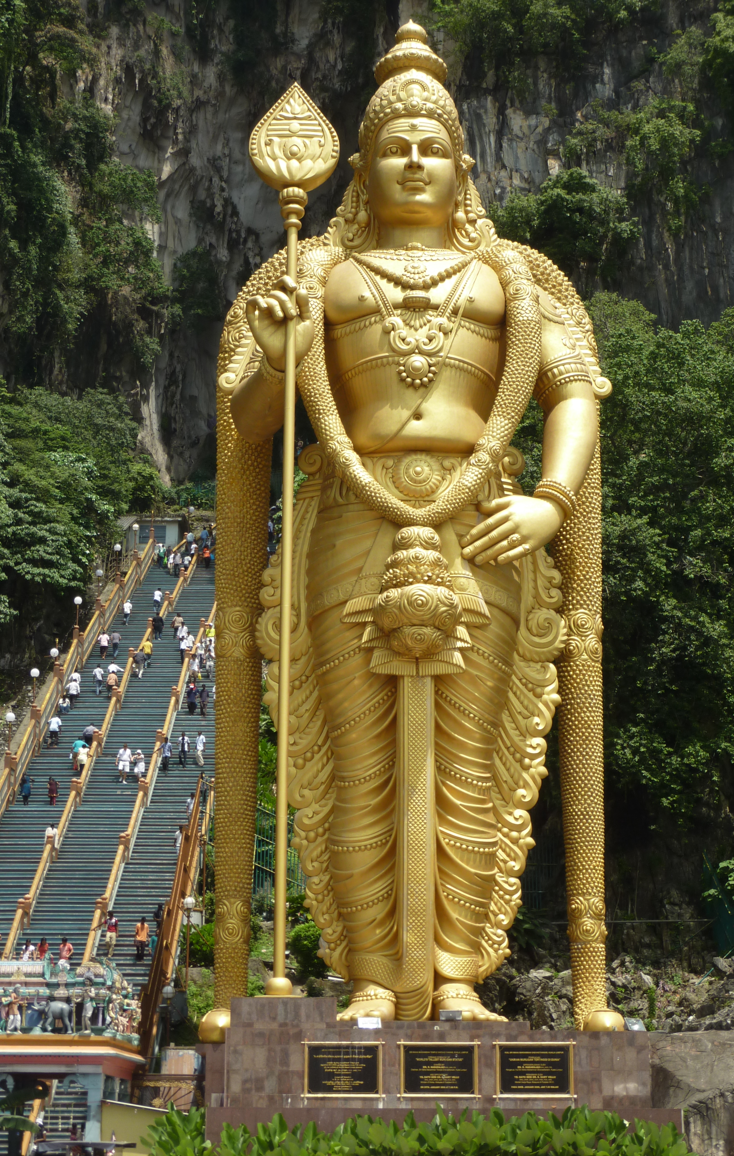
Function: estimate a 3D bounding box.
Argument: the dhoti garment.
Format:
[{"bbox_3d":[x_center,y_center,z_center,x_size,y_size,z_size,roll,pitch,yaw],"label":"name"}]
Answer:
[{"bbox_3d":[1.550,5.246,62.773,7.500,19.370,5.200,0,-16,0],"label":"dhoti garment"}]

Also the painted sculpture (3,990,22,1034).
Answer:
[{"bbox_3d":[-9.914,12.124,51.367,0.480,1.210,0.420,12,-20,-35],"label":"painted sculpture"}]

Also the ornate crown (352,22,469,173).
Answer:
[{"bbox_3d":[1.670,-18.376,70.037,4.450,6.530,4.300,0,-16,0],"label":"ornate crown"}]

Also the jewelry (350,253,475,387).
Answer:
[{"bbox_3d":[1.673,-9.176,65.558,4.400,5.780,1.800,0,-16,0],"label":"jewelry"}]

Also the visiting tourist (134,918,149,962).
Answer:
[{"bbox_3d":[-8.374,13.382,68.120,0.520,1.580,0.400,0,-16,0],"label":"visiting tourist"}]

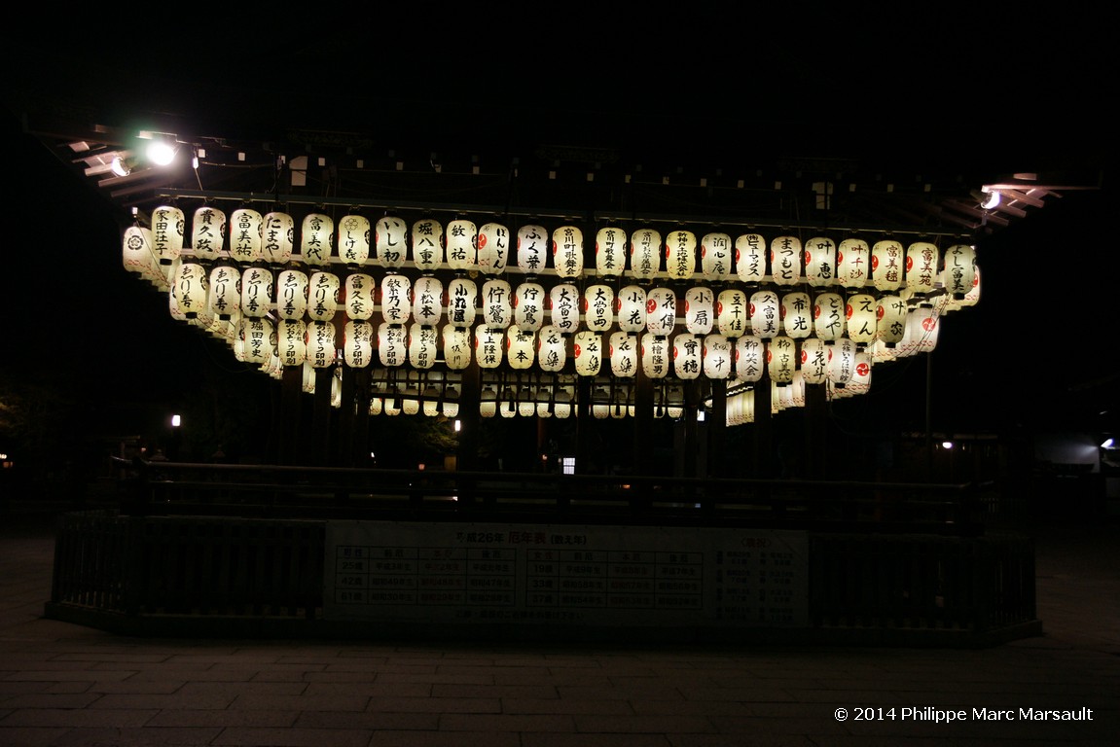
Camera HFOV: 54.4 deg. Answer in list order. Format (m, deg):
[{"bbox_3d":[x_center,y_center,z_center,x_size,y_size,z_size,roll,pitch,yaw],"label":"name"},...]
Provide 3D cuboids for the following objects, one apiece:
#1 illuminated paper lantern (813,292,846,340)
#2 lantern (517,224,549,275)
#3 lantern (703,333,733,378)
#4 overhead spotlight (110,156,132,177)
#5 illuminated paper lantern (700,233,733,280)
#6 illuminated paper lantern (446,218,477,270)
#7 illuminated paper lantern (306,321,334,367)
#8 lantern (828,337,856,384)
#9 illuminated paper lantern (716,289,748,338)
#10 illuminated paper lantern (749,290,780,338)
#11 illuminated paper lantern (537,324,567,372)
[{"bbox_3d":[3.096,-0.643,12.509,0.310,0.540,0.310,2,-6,-4],"label":"illuminated paper lantern"},{"bbox_3d":[-0.261,-1.191,10.540,0.295,0.510,0.295,2,-5,-5],"label":"lantern"},{"bbox_3d":[1.671,-0.170,11.545,0.295,0.510,0.295,2,-5,-5],"label":"lantern"},{"bbox_3d":[-4.080,-1.927,10.148,0.190,0.200,0.200,-32,-13,12],"label":"overhead spotlight"},{"bbox_3d":[1.674,-1.253,11.639,0.335,0.585,0.335,2,-5,-4],"label":"illuminated paper lantern"},{"bbox_3d":[-1.048,-1.370,11.640,0.330,0.560,0.330,2,-6,-4],"label":"illuminated paper lantern"},{"bbox_3d":[-2.761,-0.338,12.611,0.310,0.540,0.310,2,-6,-4],"label":"illuminated paper lantern"},{"bbox_3d":[3.272,-0.141,12.608,0.335,0.585,0.335,2,-5,-4],"label":"lantern"},{"bbox_3d":[1.764,-0.602,11.133,0.295,0.510,0.295,2,-5,-5],"label":"illuminated paper lantern"},{"bbox_3d":[2.354,-0.676,12.498,0.335,0.570,0.335,3,-6,-9],"label":"illuminated paper lantern"},{"bbox_3d":[-0.092,-0.286,12.822,0.310,0.540,0.310,2,-6,-4],"label":"illuminated paper lantern"}]

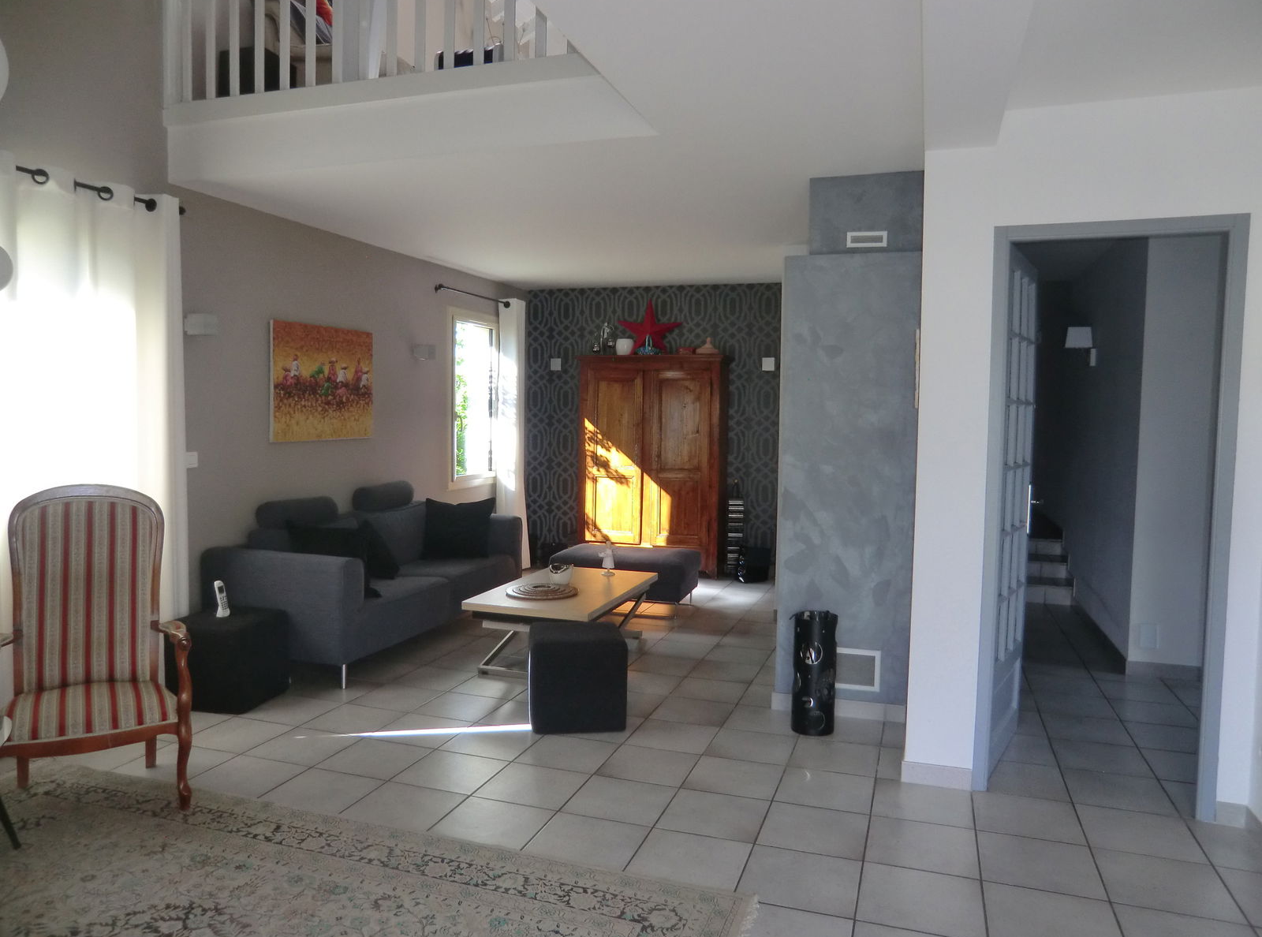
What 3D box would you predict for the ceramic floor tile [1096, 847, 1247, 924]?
[{"bbox_3d":[1.598,1.250,2.623,0.338,0.010,0.338,2,3,18],"label":"ceramic floor tile"}]

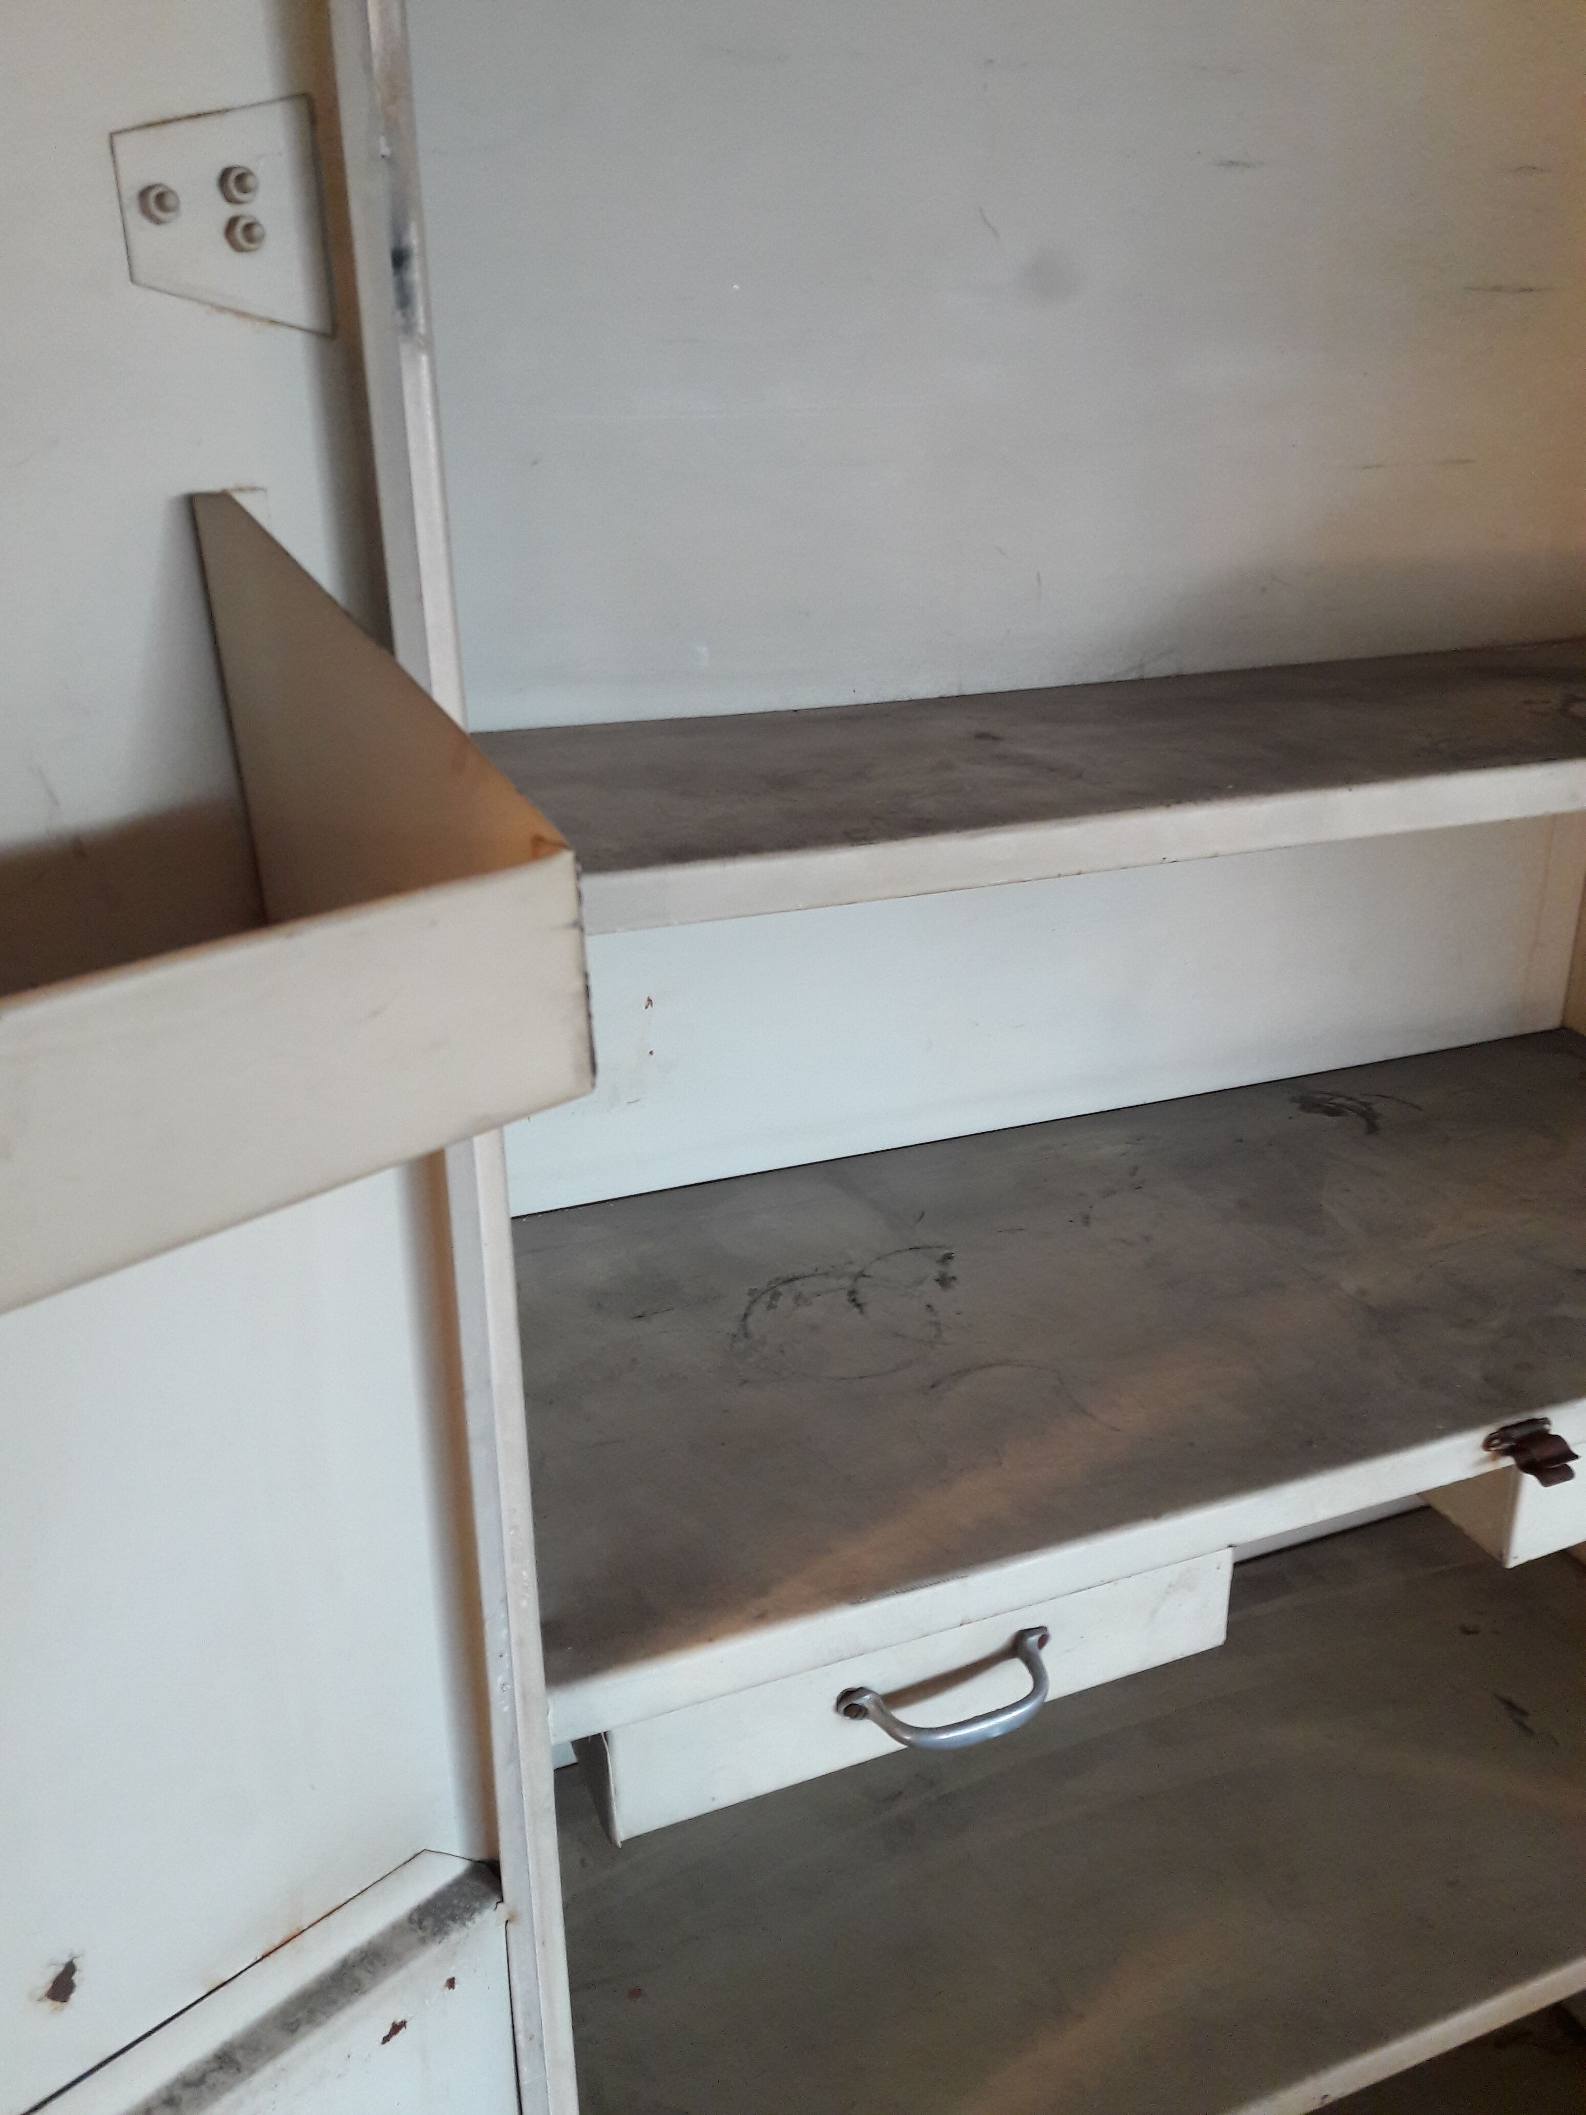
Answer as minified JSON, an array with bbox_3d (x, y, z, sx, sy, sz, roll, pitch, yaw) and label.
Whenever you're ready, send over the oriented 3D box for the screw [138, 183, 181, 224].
[{"bbox_3d":[-0.209,-0.283,0.567,0.011,0.011,0.011,19,29,42],"label":"screw"}]

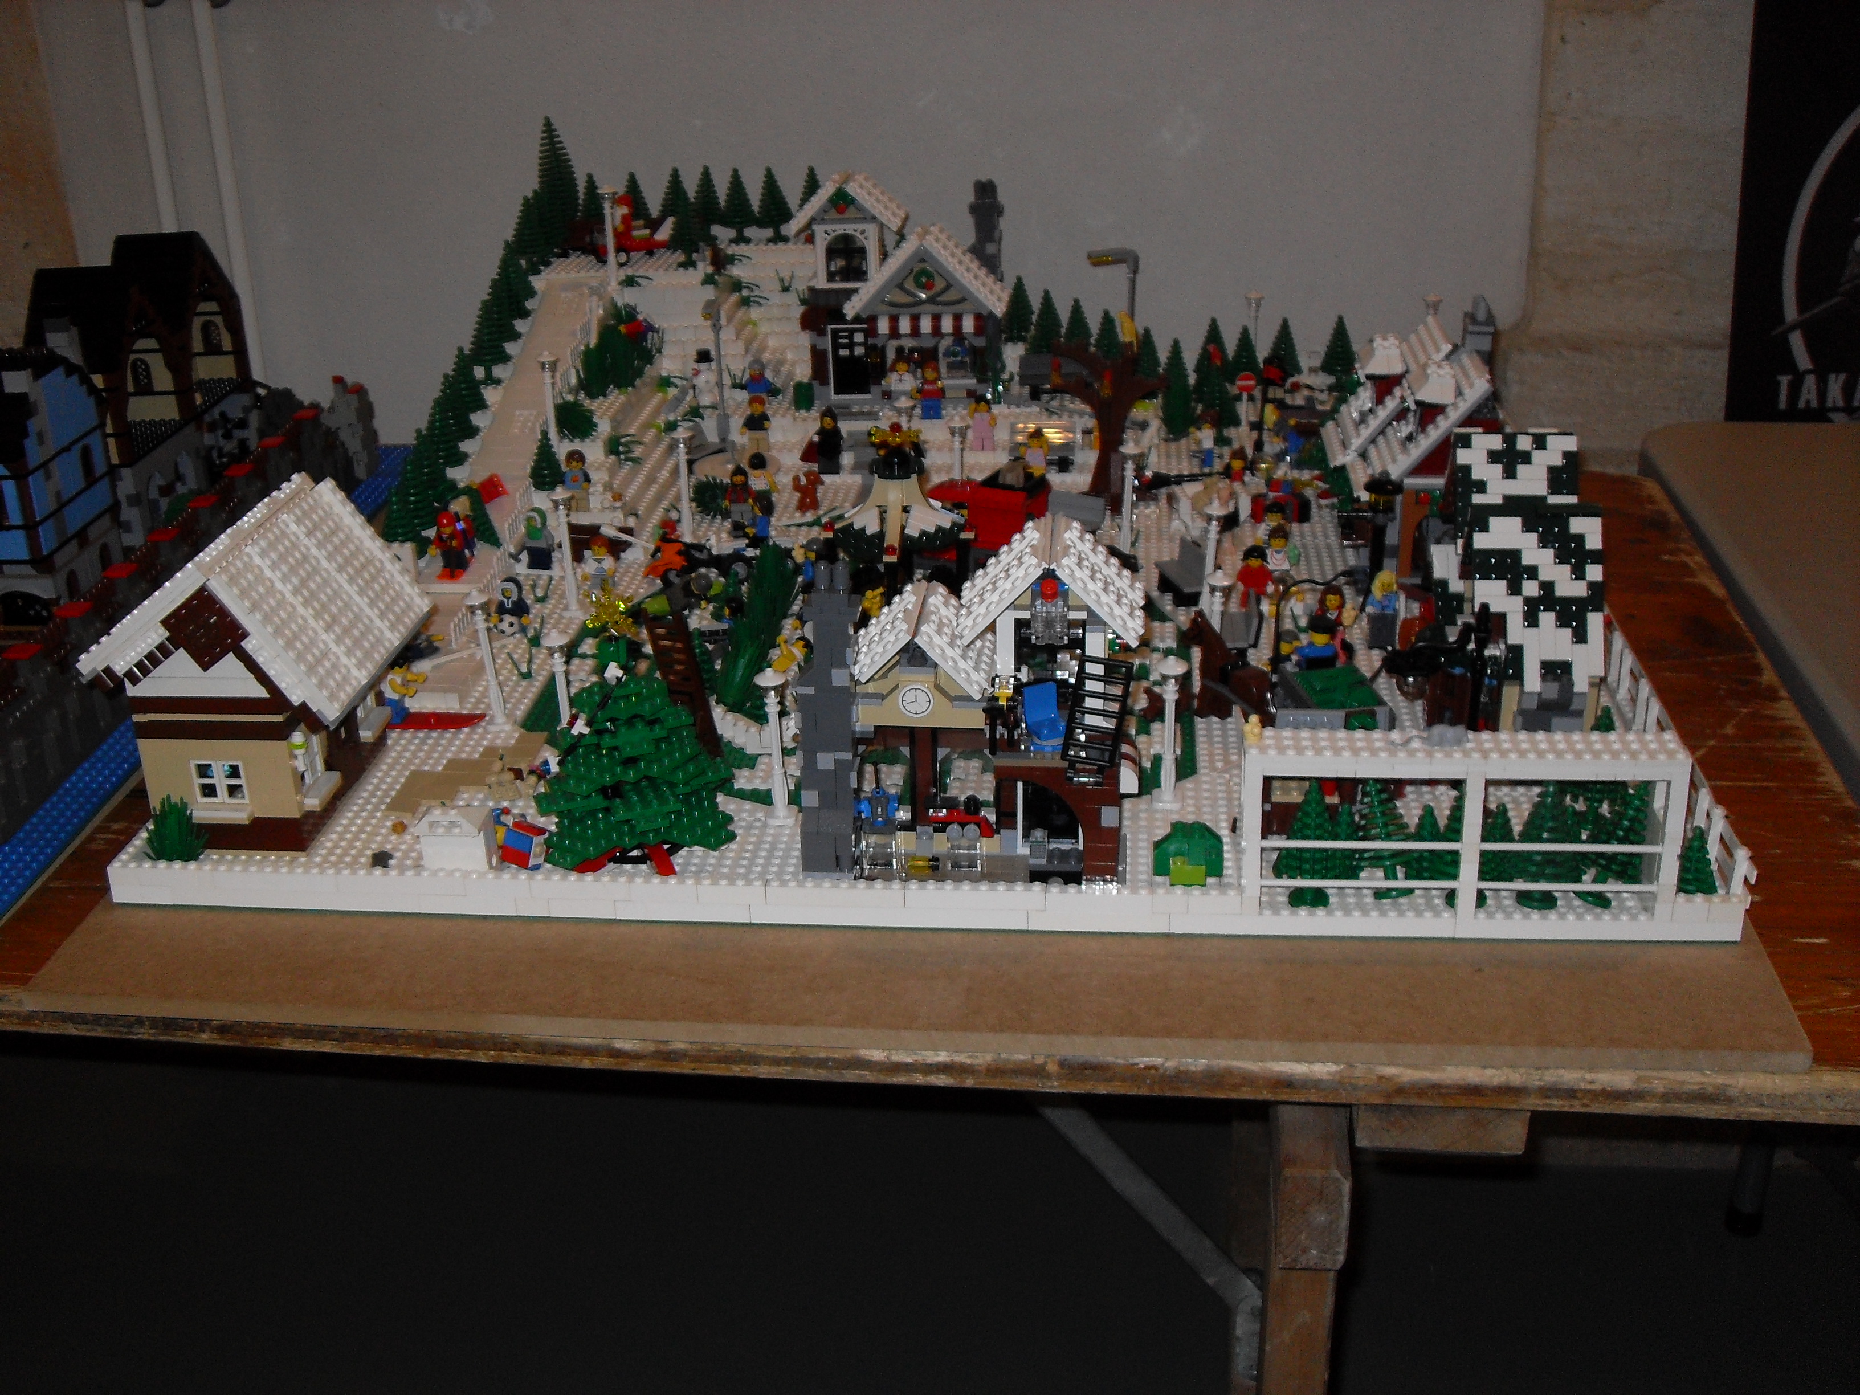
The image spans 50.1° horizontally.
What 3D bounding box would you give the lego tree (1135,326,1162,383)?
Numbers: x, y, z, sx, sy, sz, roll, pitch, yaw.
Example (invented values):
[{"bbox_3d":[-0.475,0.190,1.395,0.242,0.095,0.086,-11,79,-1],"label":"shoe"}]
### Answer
[{"bbox_3d":[0.183,-0.284,1.682,0.033,0.063,0.033,1,23,6],"label":"lego tree"}]

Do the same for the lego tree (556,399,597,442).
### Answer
[{"bbox_3d":[-0.250,-0.196,1.402,0.029,0.028,0.031,1,23,6],"label":"lego tree"}]

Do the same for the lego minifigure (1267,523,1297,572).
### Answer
[{"bbox_3d":[0.218,-0.086,1.235,0.022,0.042,0.015,3,24,11],"label":"lego minifigure"}]

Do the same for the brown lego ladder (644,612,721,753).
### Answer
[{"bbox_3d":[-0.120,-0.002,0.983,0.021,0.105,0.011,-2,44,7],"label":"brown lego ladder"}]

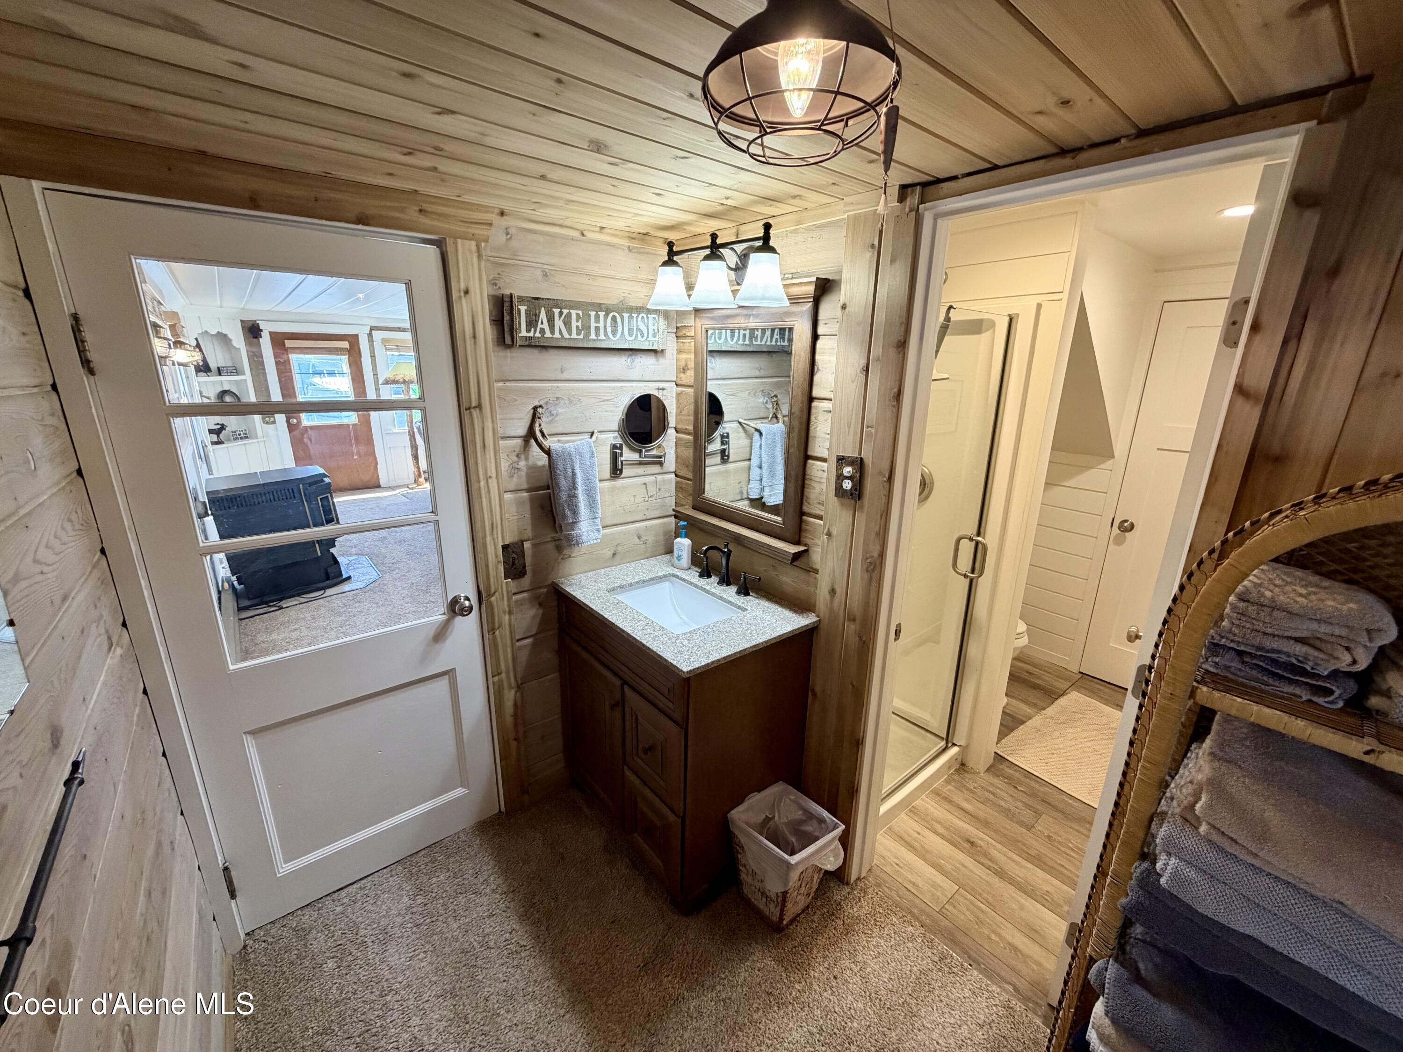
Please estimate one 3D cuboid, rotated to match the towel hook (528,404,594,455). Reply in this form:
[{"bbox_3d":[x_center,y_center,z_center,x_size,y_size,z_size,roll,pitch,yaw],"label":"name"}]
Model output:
[{"bbox_3d":[-0.440,-0.328,1.926,0.250,0.175,0.125,-12,21,-38],"label":"towel hook"}]

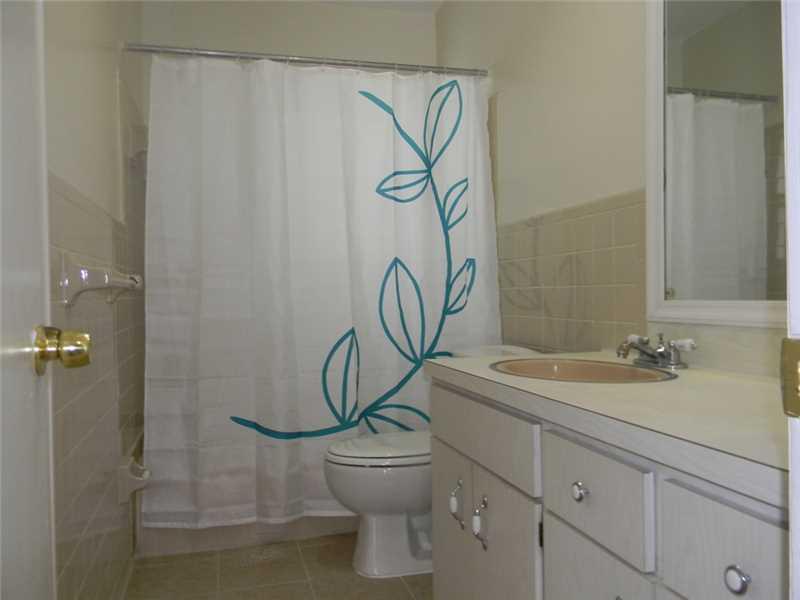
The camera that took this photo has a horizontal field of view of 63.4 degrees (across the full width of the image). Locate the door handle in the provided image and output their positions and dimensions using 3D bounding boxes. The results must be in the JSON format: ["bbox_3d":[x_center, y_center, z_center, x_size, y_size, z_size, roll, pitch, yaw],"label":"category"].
[{"bbox_3d":[-0.439,0.064,0.846,0.062,0.065,0.065,-1,1,-16],"label":"door handle"}]

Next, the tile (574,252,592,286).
[{"bbox_3d":[0.593,-0.098,2.083,0.010,0.109,0.109,-1,1,-16],"label":"tile"}]

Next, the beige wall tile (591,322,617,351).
[{"bbox_3d":[0.623,0.122,1.959,0.010,0.108,0.108,-1,0,-16],"label":"beige wall tile"}]

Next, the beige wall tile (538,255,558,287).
[{"bbox_3d":[0.531,-0.098,2.273,0.010,0.108,0.108,-1,0,-16],"label":"beige wall tile"}]

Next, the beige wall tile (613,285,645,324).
[{"bbox_3d":[0.654,0.014,1.872,0.010,0.109,0.109,-1,1,-16],"label":"beige wall tile"}]

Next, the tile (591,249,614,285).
[{"bbox_3d":[0.623,-0.098,1.977,0.010,0.109,0.109,-1,1,-16],"label":"tile"}]

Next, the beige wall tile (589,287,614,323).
[{"bbox_3d":[0.624,0.013,1.978,0.010,0.109,0.109,-1,1,-16],"label":"beige wall tile"}]

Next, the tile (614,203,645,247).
[{"bbox_3d":[0.646,-0.206,1.851,0.010,0.108,0.108,-1,0,-16],"label":"tile"}]

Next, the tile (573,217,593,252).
[{"bbox_3d":[0.588,-0.207,2.062,0.010,0.108,0.108,-1,0,-16],"label":"tile"}]

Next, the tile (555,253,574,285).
[{"bbox_3d":[0.560,-0.097,2.168,0.010,0.108,0.108,-1,0,-16],"label":"tile"}]

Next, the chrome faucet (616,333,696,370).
[{"bbox_3d":[0.539,0.109,1.423,0.145,0.080,0.205,-1,0,-16],"label":"chrome faucet"}]

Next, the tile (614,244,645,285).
[{"bbox_3d":[0.649,-0.097,1.852,0.010,0.108,0.108,-1,0,-16],"label":"tile"}]

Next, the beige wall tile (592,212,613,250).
[{"bbox_3d":[0.621,-0.208,1.976,0.010,0.109,0.109,-1,1,-16],"label":"beige wall tile"}]

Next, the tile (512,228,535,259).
[{"bbox_3d":[0.472,-0.212,2.507,0.010,0.109,0.109,-1,1,-16],"label":"tile"}]

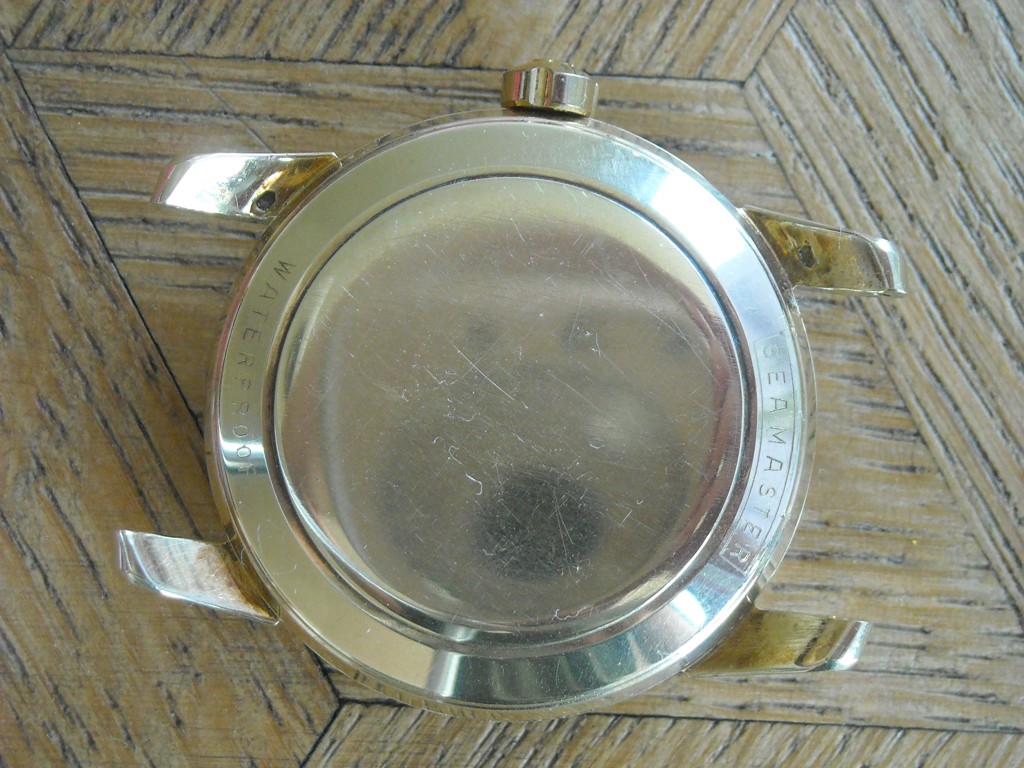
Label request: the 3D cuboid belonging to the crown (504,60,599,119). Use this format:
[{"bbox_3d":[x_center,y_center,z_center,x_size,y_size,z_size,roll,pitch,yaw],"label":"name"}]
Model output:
[{"bbox_3d":[0.002,-0.017,0.176,0.005,0.005,0.003,7,86,1],"label":"crown"}]

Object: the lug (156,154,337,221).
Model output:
[{"bbox_3d":[-0.015,-0.012,0.175,0.010,0.004,0.004,7,86,1],"label":"lug"}]

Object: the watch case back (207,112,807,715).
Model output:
[{"bbox_3d":[0.000,0.002,0.173,0.033,0.003,0.033,0,86,0],"label":"watch case back"}]

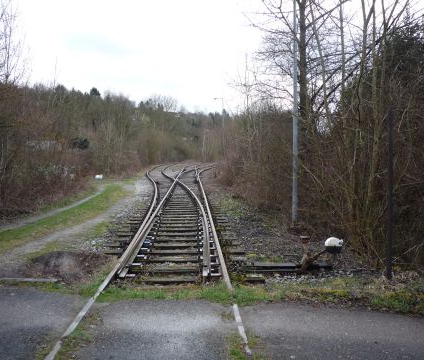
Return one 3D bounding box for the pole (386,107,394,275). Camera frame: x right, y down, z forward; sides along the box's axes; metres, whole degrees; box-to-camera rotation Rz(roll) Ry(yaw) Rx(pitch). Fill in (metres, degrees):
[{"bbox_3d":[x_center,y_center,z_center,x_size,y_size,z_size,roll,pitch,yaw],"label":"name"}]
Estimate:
[{"bbox_3d":[2.340,0.182,5.810,0.062,2.280,0.062,-1,3,0],"label":"pole"}]

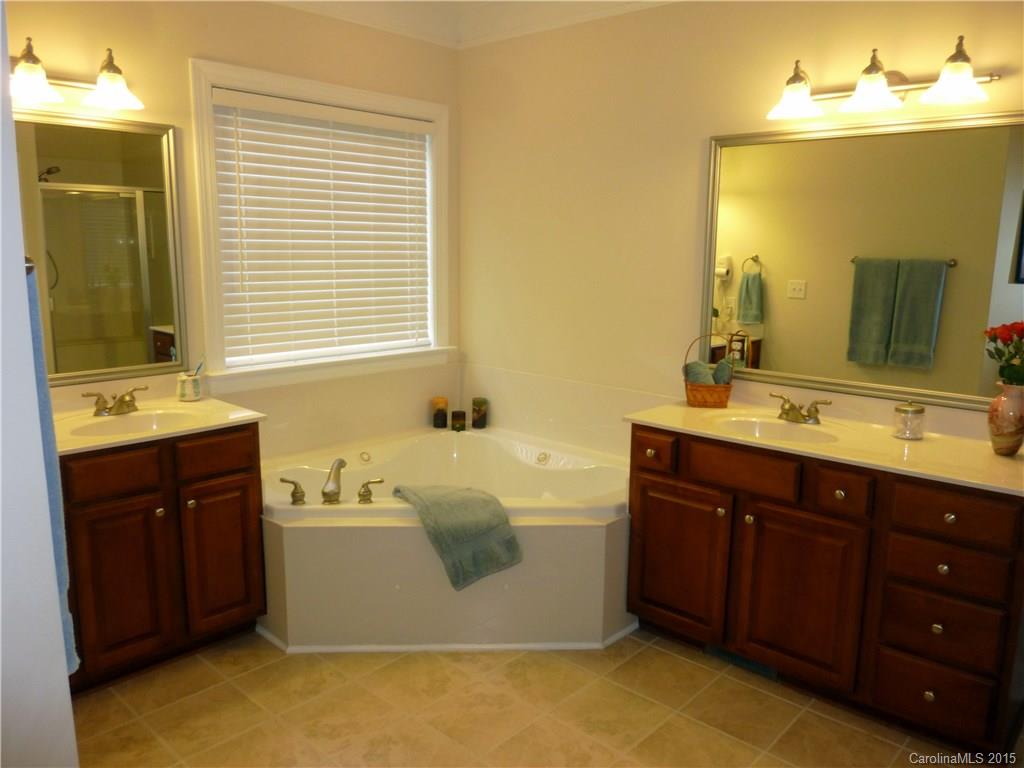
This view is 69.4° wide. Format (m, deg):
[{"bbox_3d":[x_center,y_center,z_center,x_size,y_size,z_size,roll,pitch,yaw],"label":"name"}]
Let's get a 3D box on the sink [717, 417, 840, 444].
[{"bbox_3d":[0.935,0.222,2.609,0.440,0.140,0.350,9,13,42],"label":"sink"}]

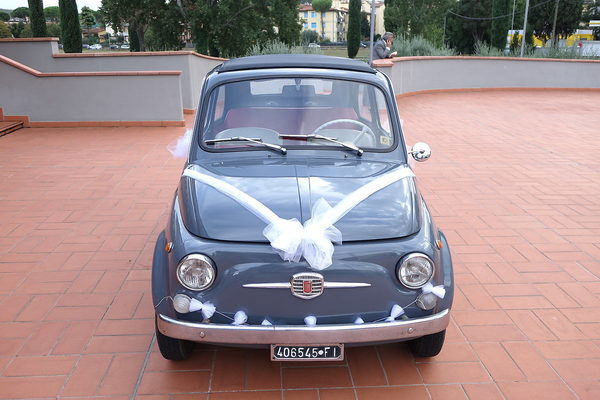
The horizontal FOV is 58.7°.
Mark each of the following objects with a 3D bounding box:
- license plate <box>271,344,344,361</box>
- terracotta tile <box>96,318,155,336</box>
[{"bbox_3d":[0.029,0.566,1.985,0.272,0.066,0.015,0,18,-2],"label":"license plate"},{"bbox_3d":[-0.870,0.655,2.706,0.297,0.020,0.144,-1,18,-4],"label":"terracotta tile"}]

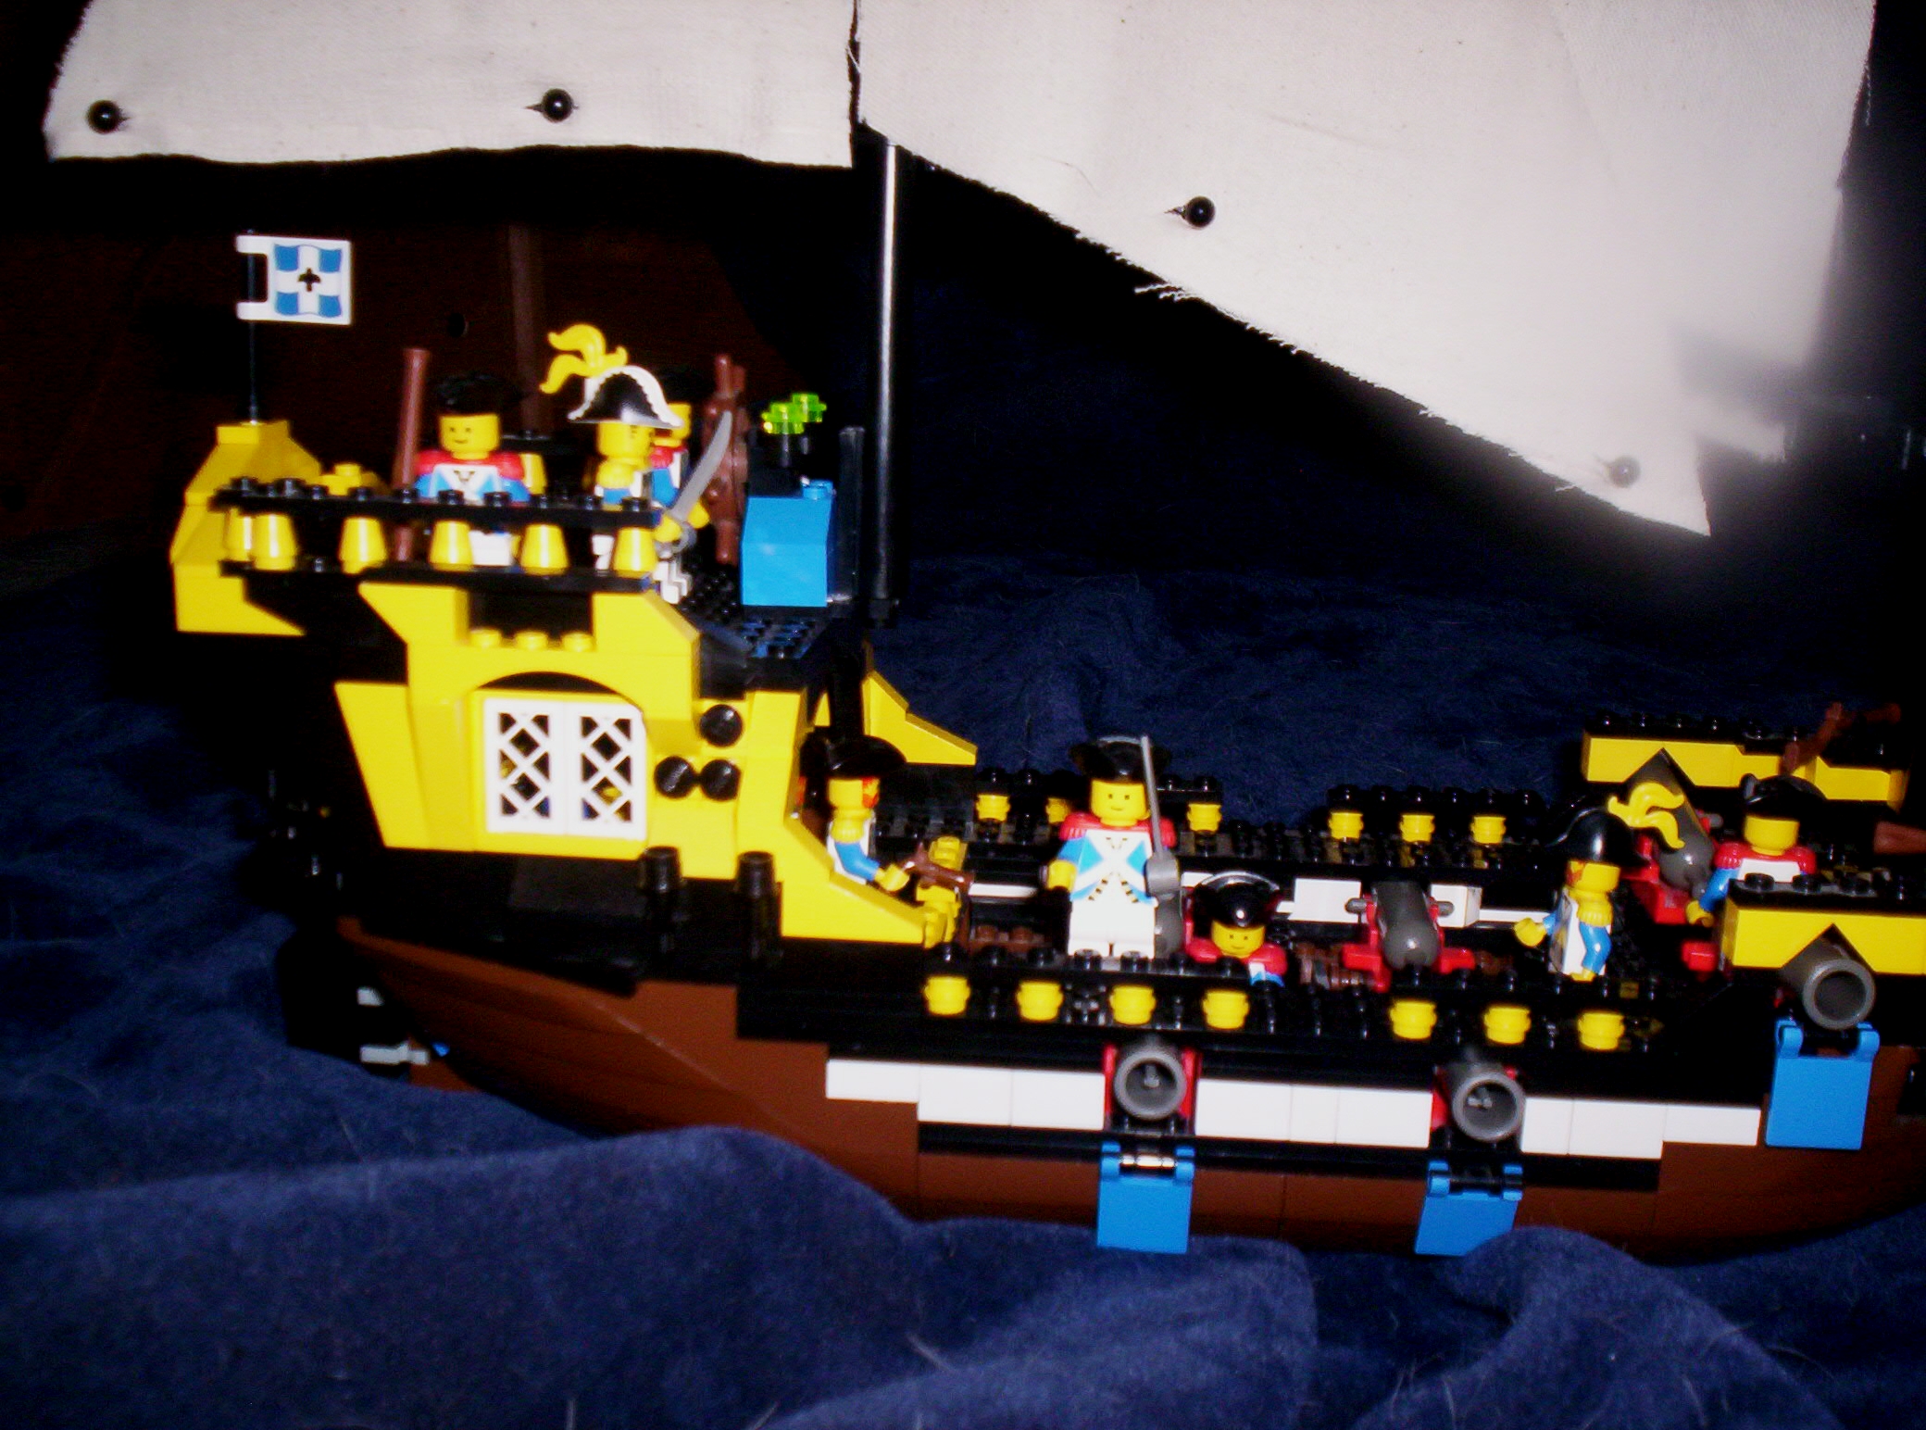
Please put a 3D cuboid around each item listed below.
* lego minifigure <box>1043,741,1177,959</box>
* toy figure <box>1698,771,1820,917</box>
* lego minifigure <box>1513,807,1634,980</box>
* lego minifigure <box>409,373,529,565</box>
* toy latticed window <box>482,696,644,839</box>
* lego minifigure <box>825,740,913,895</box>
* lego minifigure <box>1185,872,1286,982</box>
[{"bbox_3d":[0.028,0.027,0.381,0.025,0.045,0.018,3,14,1],"label":"lego minifigure"},{"bbox_3d":[0.158,0.034,0.406,0.024,0.044,0.018,5,14,9],"label":"toy figure"},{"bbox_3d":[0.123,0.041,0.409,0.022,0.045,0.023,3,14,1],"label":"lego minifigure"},{"bbox_3d":[-0.088,-0.038,0.365,0.022,0.043,0.018,2,13,-1],"label":"lego minifigure"},{"bbox_3d":[-0.070,0.009,0.363,0.029,0.025,0.004,3,14,4],"label":"toy latticed window"},{"bbox_3d":[-0.022,0.027,0.431,0.019,0.043,0.023,3,14,1],"label":"lego minifigure"},{"bbox_3d":[0.055,0.055,0.409,0.023,0.043,0.018,3,14,4],"label":"lego minifigure"}]

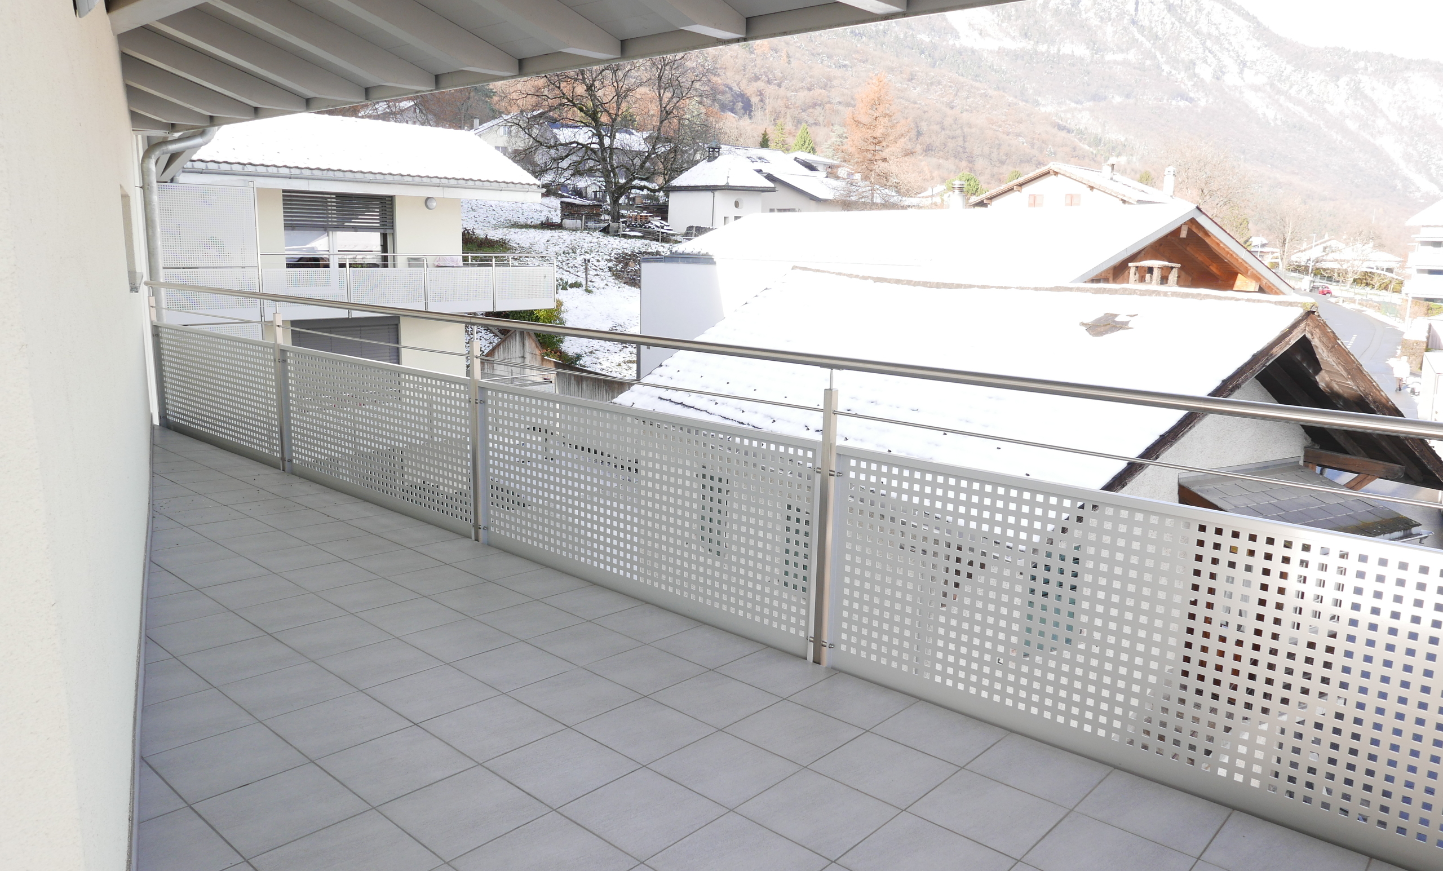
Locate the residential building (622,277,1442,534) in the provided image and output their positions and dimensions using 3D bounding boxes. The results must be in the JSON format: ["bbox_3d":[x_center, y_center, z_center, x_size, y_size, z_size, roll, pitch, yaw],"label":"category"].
[{"bbox_3d":[4.080,0.790,16.470,8.450,7.200,11.100,-3,11,-29],"label":"residential building"}]

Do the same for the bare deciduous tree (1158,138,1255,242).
[{"bbox_3d":[47.670,-22.850,95.000,9.600,13.000,9.600,2,10,0],"label":"bare deciduous tree"}]

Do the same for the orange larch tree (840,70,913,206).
[{"bbox_3d":[17.070,-31.830,106.000,7.900,15.800,7.900,2,10,0],"label":"orange larch tree"}]

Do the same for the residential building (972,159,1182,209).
[{"bbox_3d":[24.500,-14.000,66.000,8.200,8.600,12.600,-5,12,-37],"label":"residential building"}]

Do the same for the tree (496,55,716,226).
[{"bbox_3d":[-7.730,-20.130,65.000,14.600,12.400,14.000,2,10,0],"label":"tree"}]

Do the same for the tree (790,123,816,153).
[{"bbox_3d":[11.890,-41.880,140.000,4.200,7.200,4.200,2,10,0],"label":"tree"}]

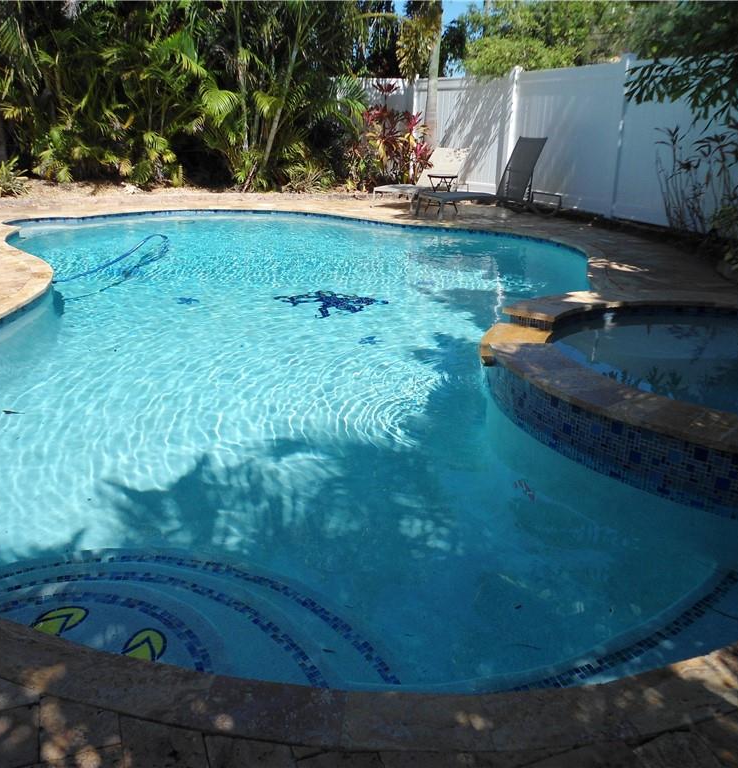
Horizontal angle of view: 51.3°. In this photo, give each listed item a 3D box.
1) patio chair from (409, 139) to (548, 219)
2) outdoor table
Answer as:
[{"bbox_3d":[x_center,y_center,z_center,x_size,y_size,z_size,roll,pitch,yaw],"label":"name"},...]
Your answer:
[{"bbox_3d":[1.614,-2.755,10.264,1.820,1.000,0.650,-8,21,-23],"label":"patio chair"},{"bbox_3d":[1.017,-2.617,10.625,0.410,0.485,0.410,-8,21,-23],"label":"outdoor table"}]

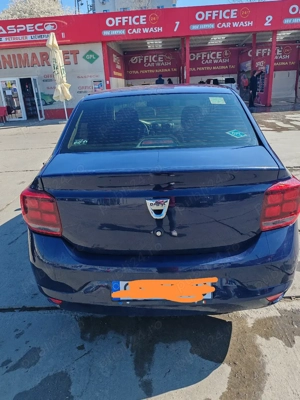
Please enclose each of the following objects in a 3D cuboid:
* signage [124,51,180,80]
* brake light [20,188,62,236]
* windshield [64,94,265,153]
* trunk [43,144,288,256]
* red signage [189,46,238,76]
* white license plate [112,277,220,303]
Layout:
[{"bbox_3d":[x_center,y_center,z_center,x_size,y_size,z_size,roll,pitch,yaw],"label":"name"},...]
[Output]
[{"bbox_3d":[0.190,-10.017,23.205,4.150,1.870,0.100,-1,20,5],"label":"signage"},{"bbox_3d":[-0.616,0.075,1.766,0.290,0.270,0.230,-2,20,3],"label":"brake light"},{"bbox_3d":[0.056,-0.552,2.167,1.280,0.110,0.620,-2,52,3],"label":"windshield"},{"bbox_3d":[0.057,-0.017,1.812,1.300,0.470,0.550,-2,20,3],"label":"trunk"},{"bbox_3d":[4.493,-10.146,22.846,4.000,1.900,0.100,-1,20,5],"label":"red signage"},{"bbox_3d":[0.062,0.461,1.589,0.520,0.115,0.020,-2,20,3],"label":"white license plate"}]

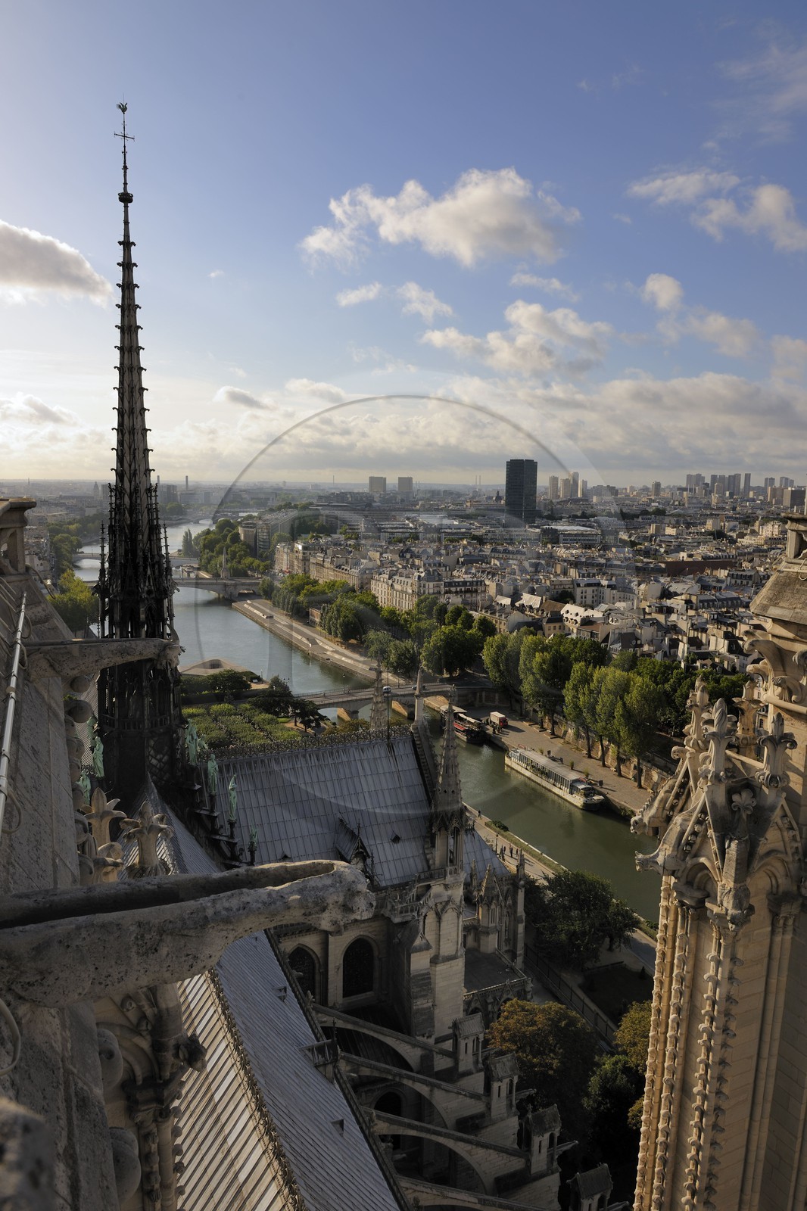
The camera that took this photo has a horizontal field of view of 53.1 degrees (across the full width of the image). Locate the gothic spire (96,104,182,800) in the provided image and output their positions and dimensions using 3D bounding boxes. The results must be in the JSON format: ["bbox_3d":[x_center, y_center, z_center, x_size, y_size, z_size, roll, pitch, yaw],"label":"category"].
[{"bbox_3d":[-21.260,-11.170,63.640,7.200,52.780,7.200,-3,9,-23],"label":"gothic spire"}]

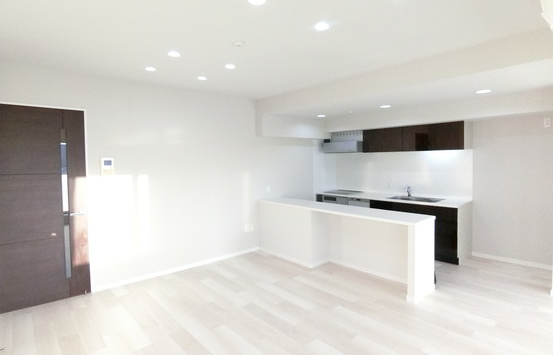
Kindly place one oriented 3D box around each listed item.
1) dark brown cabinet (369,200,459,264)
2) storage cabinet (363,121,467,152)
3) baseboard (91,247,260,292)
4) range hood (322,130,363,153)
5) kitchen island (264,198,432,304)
[{"bbox_3d":[2.293,0.790,4.901,0.635,0.810,1.347,-4,4,-41],"label":"dark brown cabinet"},{"bbox_3d":[2.262,-0.627,5.014,0.390,0.397,1.639,-4,4,-41],"label":"storage cabinet"},{"bbox_3d":[-1.225,1.266,4.357,2.459,0.060,0.015,-4,4,-41],"label":"baseboard"},{"bbox_3d":[1.402,-0.655,5.862,0.580,0.395,0.770,-4,4,-41],"label":"range hood"},{"bbox_3d":[0.749,0.838,4.299,0.491,0.842,2.664,-4,4,-41],"label":"kitchen island"}]

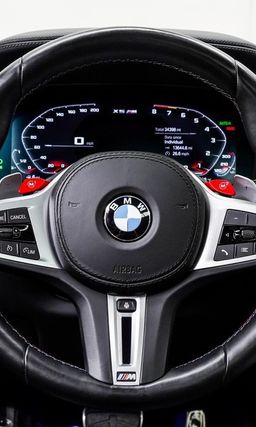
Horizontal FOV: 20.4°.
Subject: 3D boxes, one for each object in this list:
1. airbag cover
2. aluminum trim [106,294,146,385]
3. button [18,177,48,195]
[{"bbox_3d":[0.001,0.006,0.705,0.150,0.136,0.050,0,-3,0],"label":"airbag cover"},{"bbox_3d":[-0.002,0.126,0.707,0.040,0.093,0.015,0,-3,0],"label":"aluminum trim"},{"bbox_3d":[-0.096,-0.028,0.722,0.031,0.019,0.017,0,-3,0],"label":"button"}]

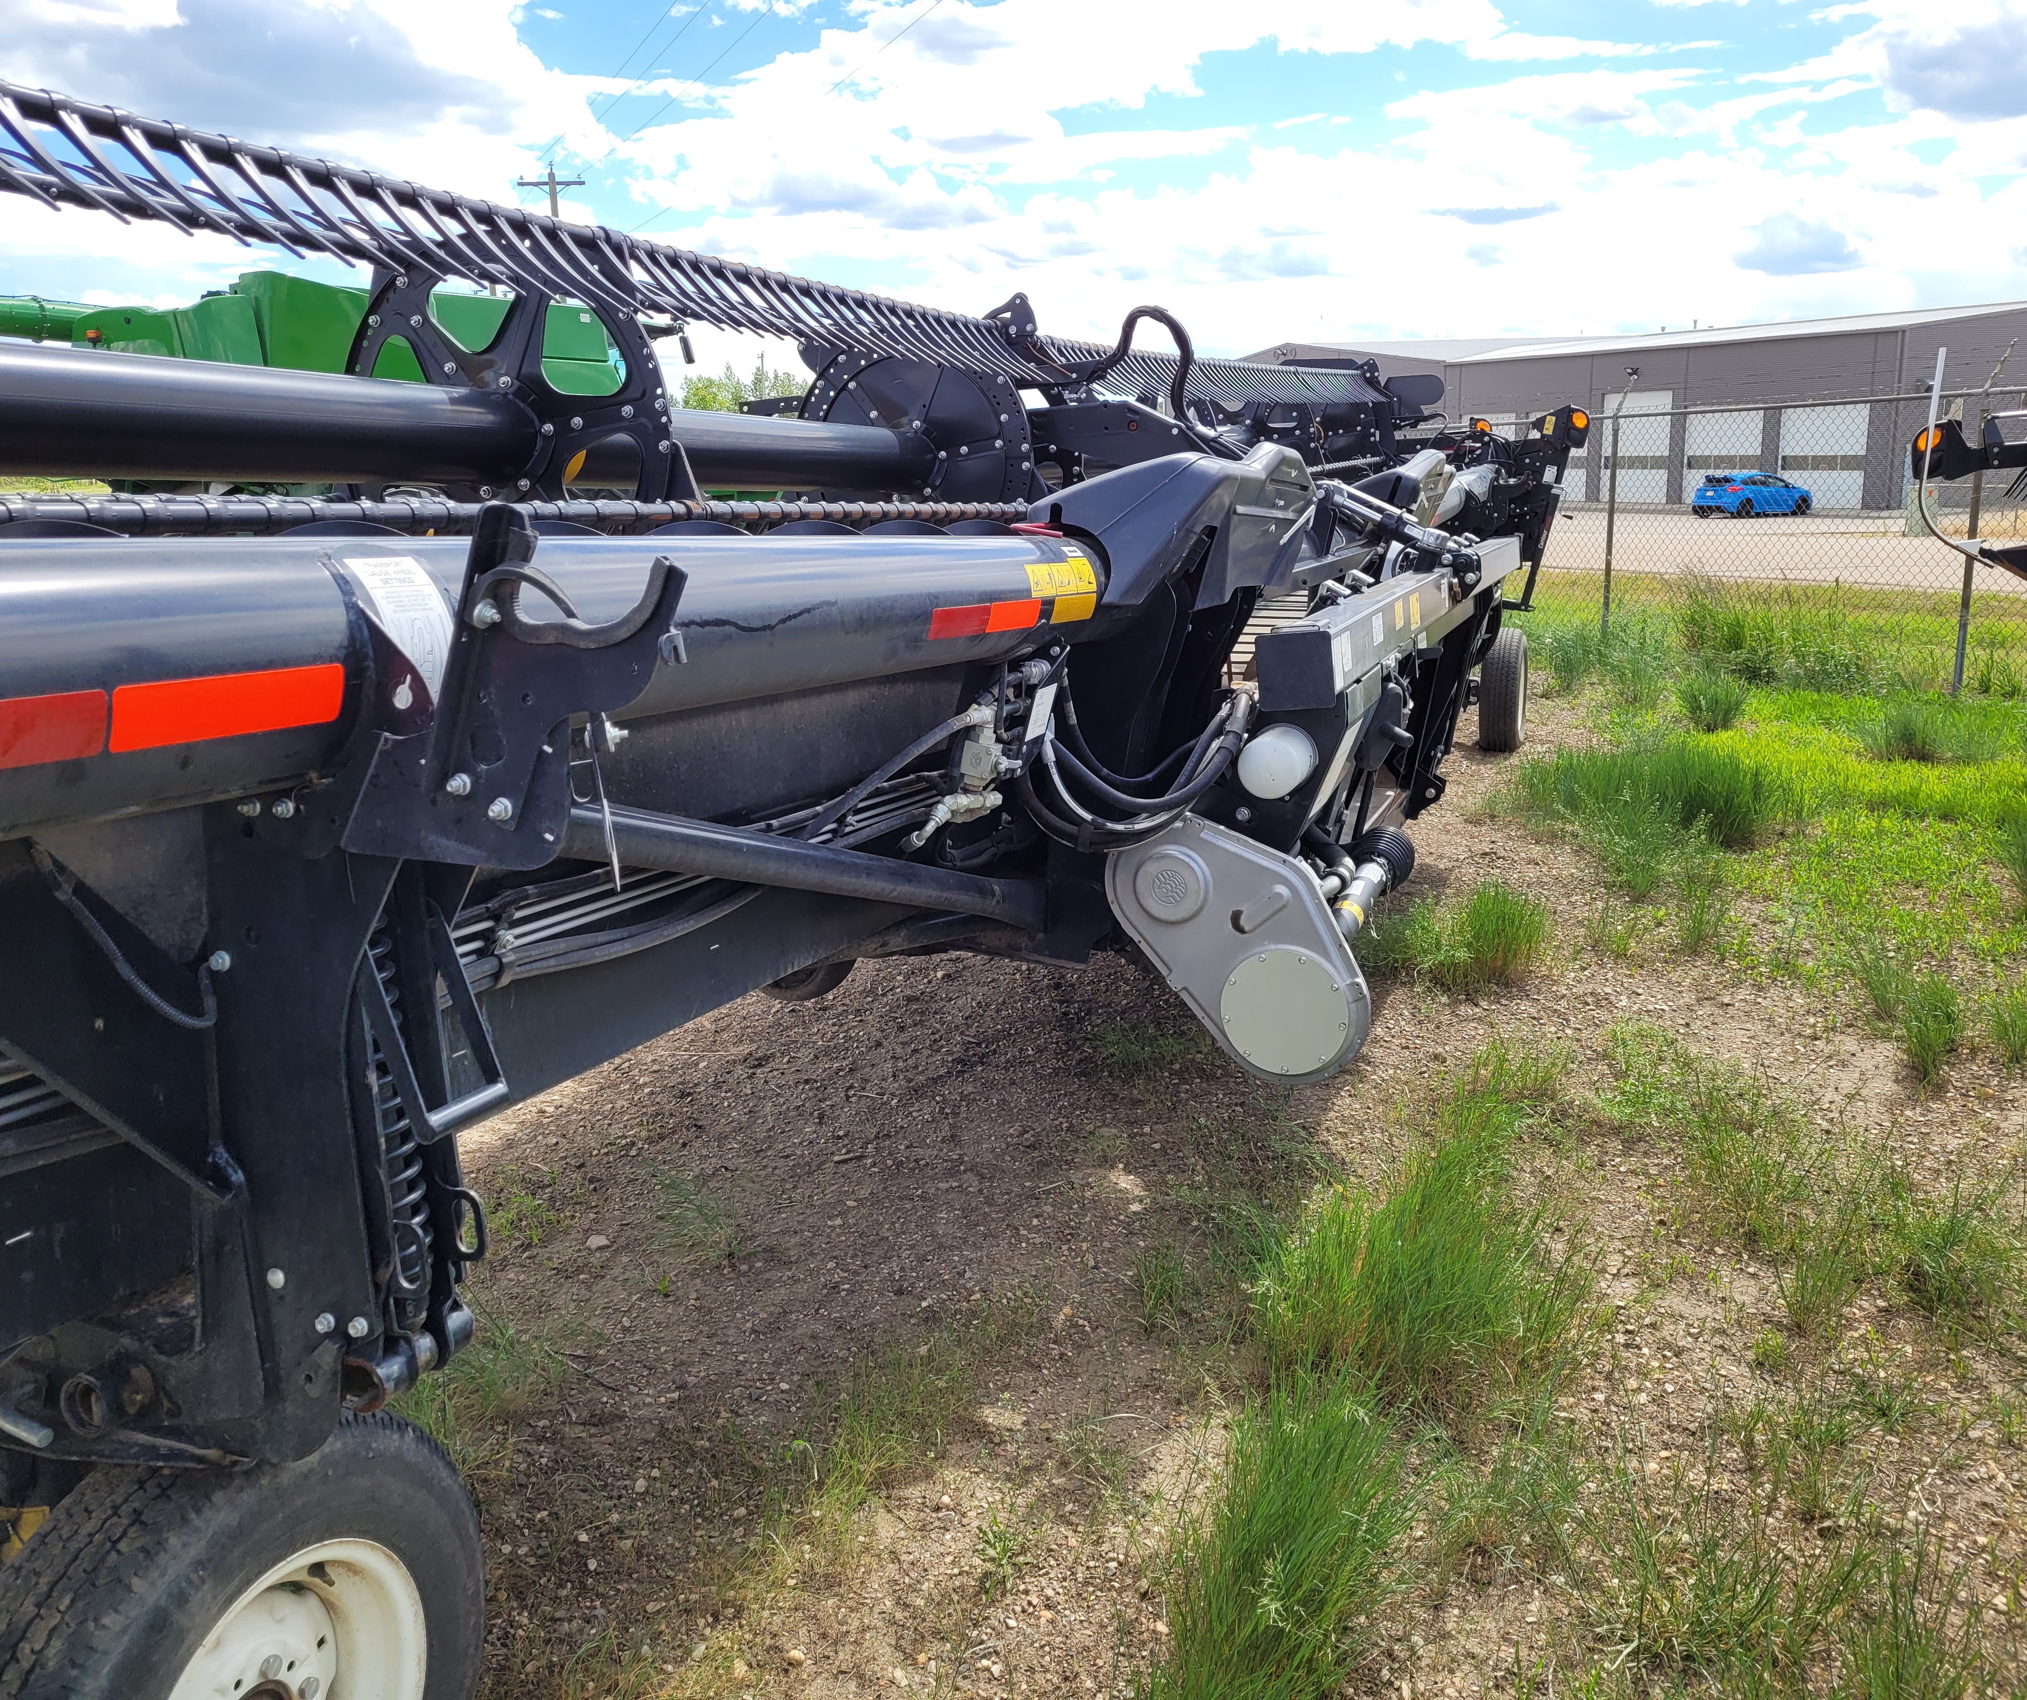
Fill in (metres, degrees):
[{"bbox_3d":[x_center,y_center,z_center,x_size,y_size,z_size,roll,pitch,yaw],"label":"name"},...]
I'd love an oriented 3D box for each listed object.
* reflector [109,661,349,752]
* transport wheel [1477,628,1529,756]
[{"bbox_3d":[-0.610,-0.113,1.332,0.005,0.051,0.229,18,16,18],"label":"reflector"},{"bbox_3d":[2.706,-0.880,9.400,0.215,0.695,0.695,3,14,20],"label":"transport wheel"}]

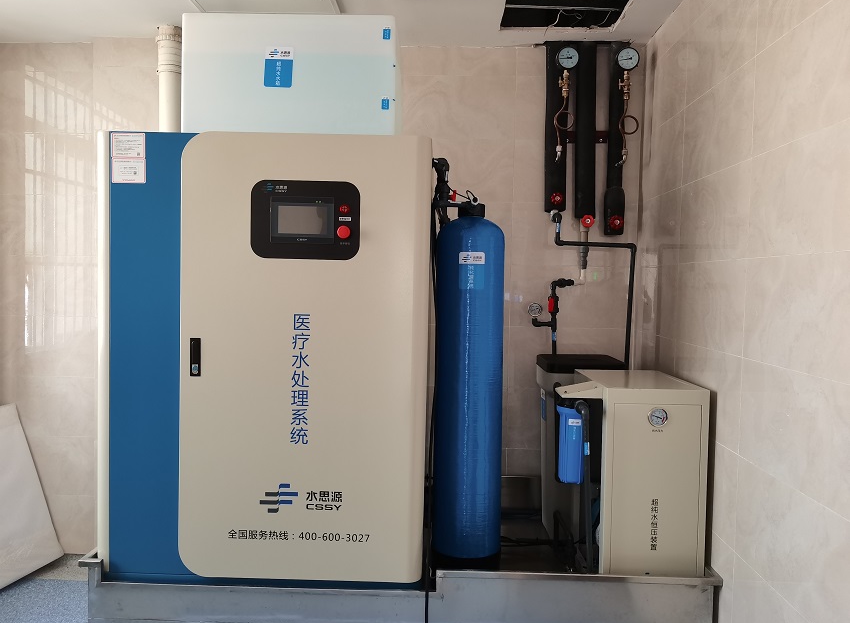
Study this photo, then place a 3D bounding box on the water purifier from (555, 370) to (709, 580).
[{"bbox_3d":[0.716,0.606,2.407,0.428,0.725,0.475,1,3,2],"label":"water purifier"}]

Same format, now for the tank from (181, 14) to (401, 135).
[{"bbox_3d":[-0.458,-0.793,2.431,0.725,0.438,0.350,1,3,2],"label":"tank"}]

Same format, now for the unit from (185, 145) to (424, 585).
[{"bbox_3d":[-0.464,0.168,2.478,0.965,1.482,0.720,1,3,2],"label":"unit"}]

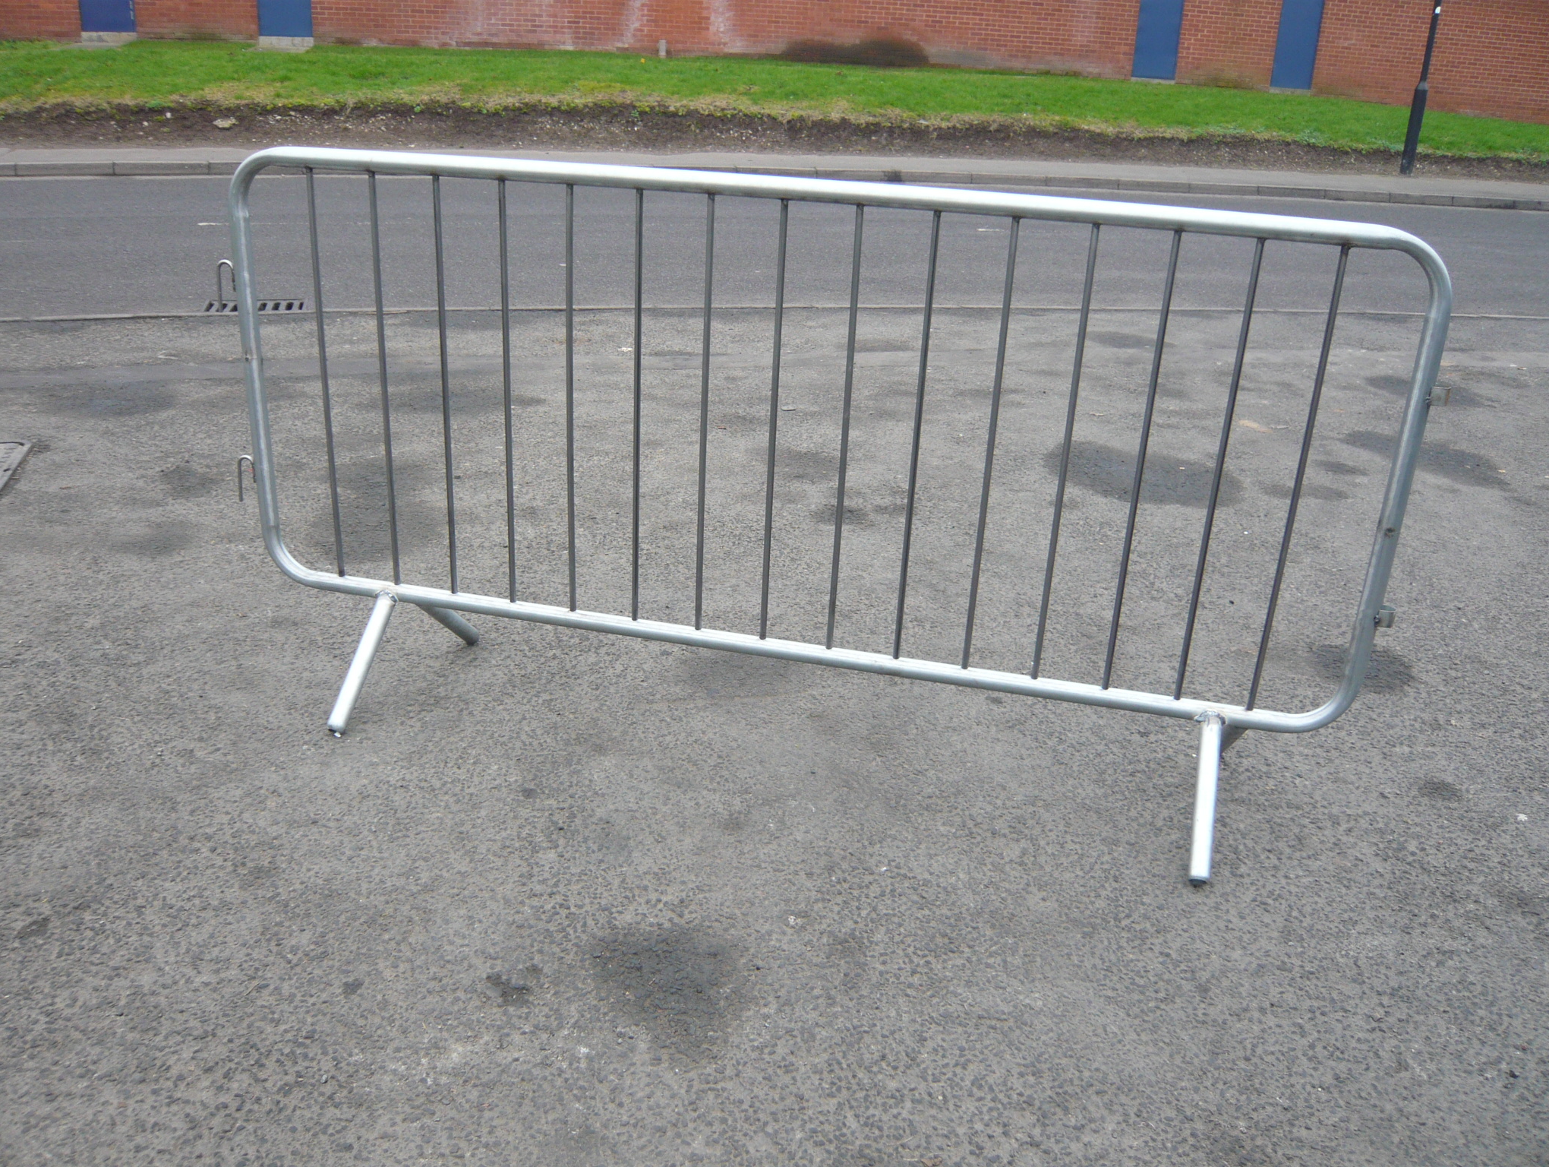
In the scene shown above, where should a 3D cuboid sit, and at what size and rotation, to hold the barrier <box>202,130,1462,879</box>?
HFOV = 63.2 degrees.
[{"bbox_3d":[-0.009,-0.191,2.413,2.275,1.124,0.540,8,22,12],"label":"barrier"}]

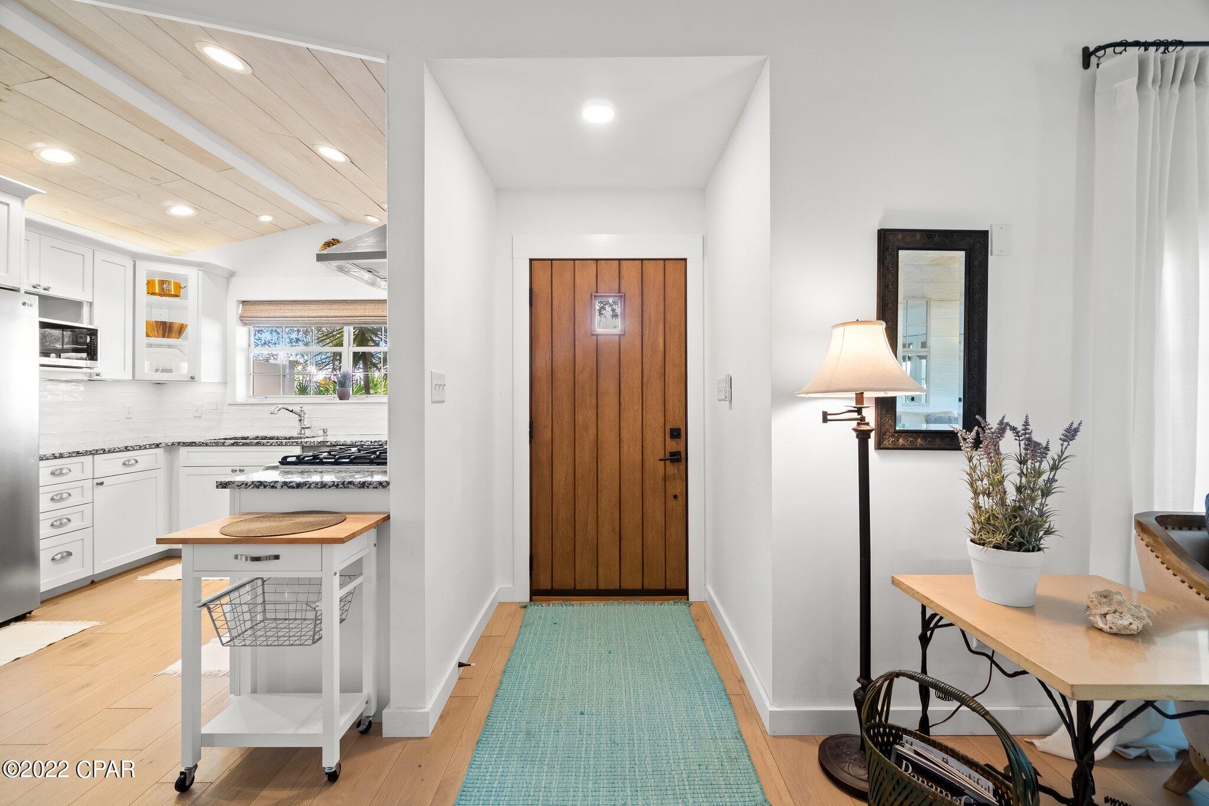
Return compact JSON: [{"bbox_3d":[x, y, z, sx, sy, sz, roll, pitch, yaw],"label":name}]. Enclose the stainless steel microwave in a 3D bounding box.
[{"bbox_3d":[-3.689,-0.375,3.220,0.400,0.285,0.500,0,1,0],"label":"stainless steel microwave"}]

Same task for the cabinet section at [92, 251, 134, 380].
[{"bbox_3d":[-3.750,-0.620,3.685,0.330,0.910,0.300,0,0,0],"label":"cabinet section"}]

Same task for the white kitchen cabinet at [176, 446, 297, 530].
[{"bbox_3d":[-2.777,0.716,4.120,0.910,0.782,0.600,0,1,0],"label":"white kitchen cabinet"}]

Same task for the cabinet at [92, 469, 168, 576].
[{"bbox_3d":[-3.490,0.775,3.414,0.580,0.605,0.495,0,1,0],"label":"cabinet"}]

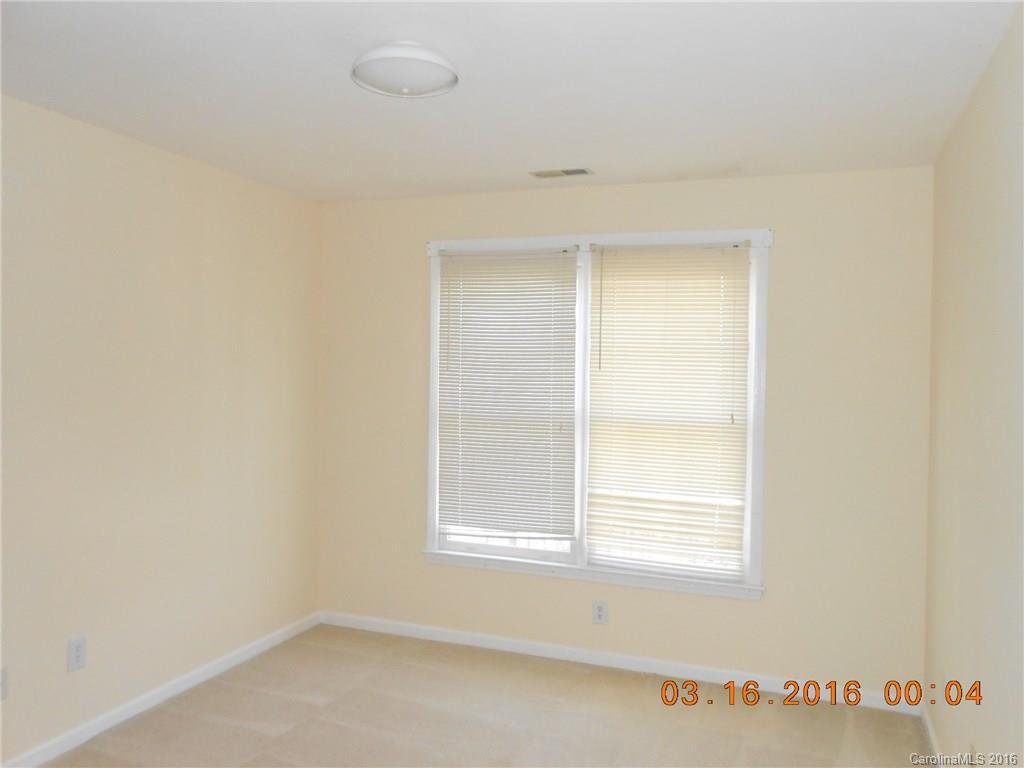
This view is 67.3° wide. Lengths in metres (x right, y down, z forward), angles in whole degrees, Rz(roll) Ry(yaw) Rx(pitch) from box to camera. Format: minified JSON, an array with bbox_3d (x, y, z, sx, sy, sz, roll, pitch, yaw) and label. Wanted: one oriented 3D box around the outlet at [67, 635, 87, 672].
[{"bbox_3d":[-1.671,1.038,2.953,0.012,0.118,0.074,1,1,21],"label":"outlet"}]

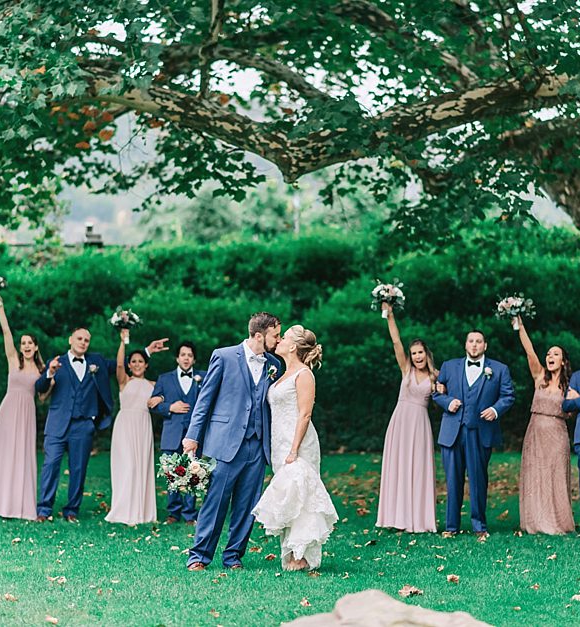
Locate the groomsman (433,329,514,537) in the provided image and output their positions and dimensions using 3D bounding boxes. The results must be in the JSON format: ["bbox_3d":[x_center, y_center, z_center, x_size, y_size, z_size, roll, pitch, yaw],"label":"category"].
[{"bbox_3d":[1.612,1.045,19.500,0.700,1.810,0.500,0,-1,6],"label":"groomsman"}]

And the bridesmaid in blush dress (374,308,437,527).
[{"bbox_3d":[1.038,0.918,19.600,0.580,2.020,0.480,0,-1,0],"label":"bridesmaid in blush dress"}]

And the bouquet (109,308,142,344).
[{"bbox_3d":[-1.527,0.121,20.600,0.310,0.330,0.290,0,-1,0],"label":"bouquet"}]

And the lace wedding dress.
[{"bbox_3d":[0.038,1.089,15.500,0.540,1.389,0.500,1,-2,-28],"label":"lace wedding dress"}]

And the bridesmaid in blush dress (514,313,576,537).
[{"bbox_3d":[2.256,0.989,19.600,0.540,1.896,0.440,0,-2,12],"label":"bridesmaid in blush dress"}]

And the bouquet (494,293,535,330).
[{"bbox_3d":[1.991,-0.018,19.600,0.360,0.336,0.320,0,-1,0],"label":"bouquet"}]

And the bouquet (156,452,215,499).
[{"bbox_3d":[-0.711,1.124,15.400,0.390,0.319,0.320,0,-2,10],"label":"bouquet"}]

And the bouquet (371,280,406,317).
[{"bbox_3d":[0.861,-0.132,19.600,0.300,0.350,0.280,0,-1,0],"label":"bouquet"}]

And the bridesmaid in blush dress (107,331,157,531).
[{"bbox_3d":[-1.443,1.067,20.600,0.520,1.800,0.450,0,-1,-5],"label":"bridesmaid in blush dress"}]

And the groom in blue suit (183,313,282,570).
[{"bbox_3d":[-0.409,0.911,15.800,0.600,1.820,0.540,1,-2,-41],"label":"groom in blue suit"}]

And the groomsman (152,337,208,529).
[{"bbox_3d":[-0.974,1.099,20.500,0.570,1.674,0.400,0,-1,-6],"label":"groomsman"}]

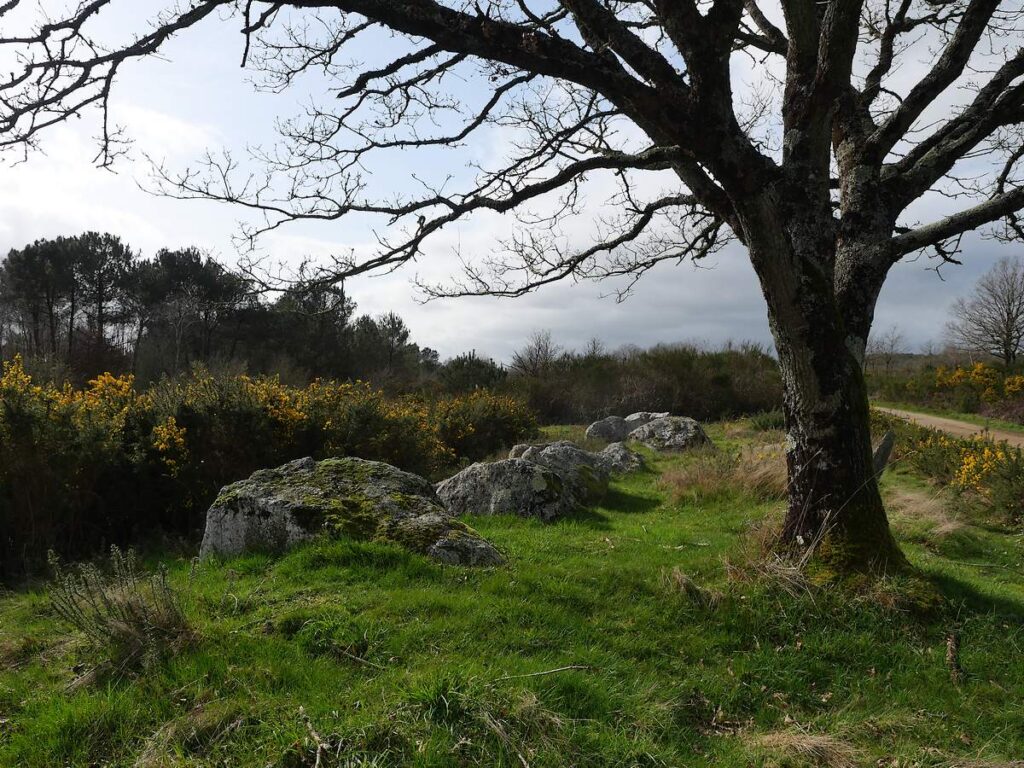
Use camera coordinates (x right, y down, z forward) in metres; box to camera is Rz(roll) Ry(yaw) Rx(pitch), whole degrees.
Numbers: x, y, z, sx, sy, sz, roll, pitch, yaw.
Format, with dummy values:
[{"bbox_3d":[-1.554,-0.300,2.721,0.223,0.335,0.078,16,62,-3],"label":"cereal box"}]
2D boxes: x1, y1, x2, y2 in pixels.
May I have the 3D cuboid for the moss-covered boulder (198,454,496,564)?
[{"bbox_3d":[-1.445,1.123,6.619,2.650,0.820,1.400,0,1,6],"label":"moss-covered boulder"}]

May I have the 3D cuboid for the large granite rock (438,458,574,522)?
[{"bbox_3d":[-0.109,1.168,8.170,1.620,0.660,1.100,0,1,8],"label":"large granite rock"}]

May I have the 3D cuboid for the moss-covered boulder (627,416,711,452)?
[{"bbox_3d":[3.284,1.029,14.919,1.750,0.720,1.250,0,1,0],"label":"moss-covered boulder"}]

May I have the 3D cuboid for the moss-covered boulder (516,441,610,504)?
[{"bbox_3d":[0.629,1.084,9.619,1.350,0.720,1.350,0,1,0],"label":"moss-covered boulder"}]

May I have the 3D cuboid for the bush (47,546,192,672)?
[{"bbox_3d":[-2.228,1.254,4.071,0.760,0.640,0.640,0,1,0],"label":"bush"}]

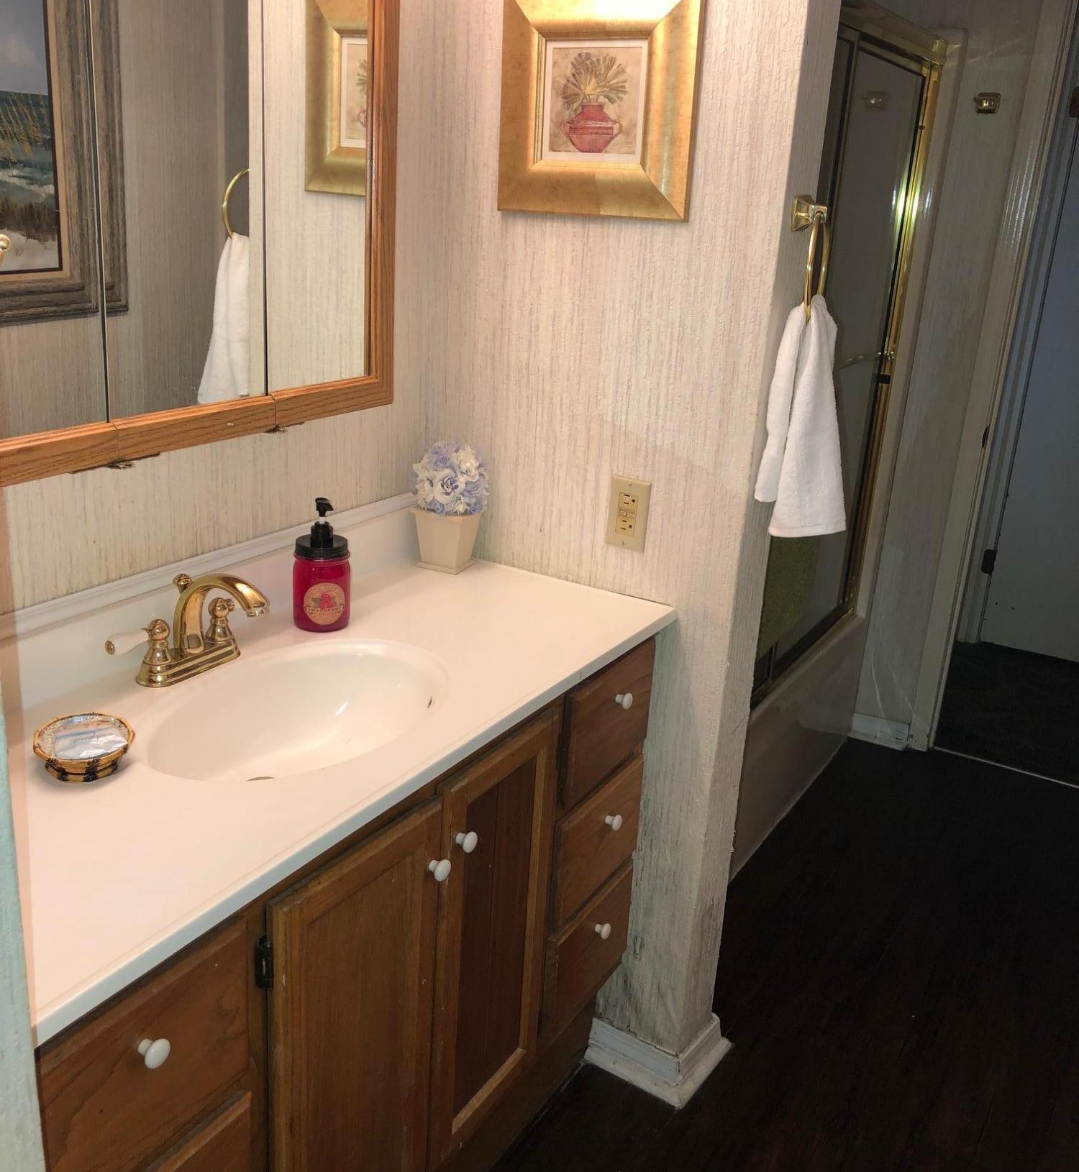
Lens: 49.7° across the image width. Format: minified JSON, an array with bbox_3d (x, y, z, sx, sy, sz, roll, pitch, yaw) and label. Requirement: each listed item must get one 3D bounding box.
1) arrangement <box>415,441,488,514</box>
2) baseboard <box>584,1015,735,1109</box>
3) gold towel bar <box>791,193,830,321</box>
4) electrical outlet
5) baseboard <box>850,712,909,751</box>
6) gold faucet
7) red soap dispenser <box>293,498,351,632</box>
[{"bbox_3d":[-0.149,-0.179,1.946,0.125,0.127,0.125,3,20,-1],"label":"arrangement"},{"bbox_3d":[0.225,0.854,2.219,0.200,0.090,0.207,14,22,28],"label":"baseboard"},{"bbox_3d":[0.394,-0.476,1.693,0.056,0.177,0.138,14,22,28],"label":"gold towel bar"},{"bbox_3d":[0.142,-0.114,1.857,0.070,0.115,0.009,14,22,28],"label":"electrical outlet"},{"bbox_3d":[1.029,0.437,3.533,0.174,0.083,0.020,14,22,28],"label":"baseboard"},{"bbox_3d":[-0.426,0.058,1.472,0.174,0.147,0.209,14,22,28],"label":"gold faucet"},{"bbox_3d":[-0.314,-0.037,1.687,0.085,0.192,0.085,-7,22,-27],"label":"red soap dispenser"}]

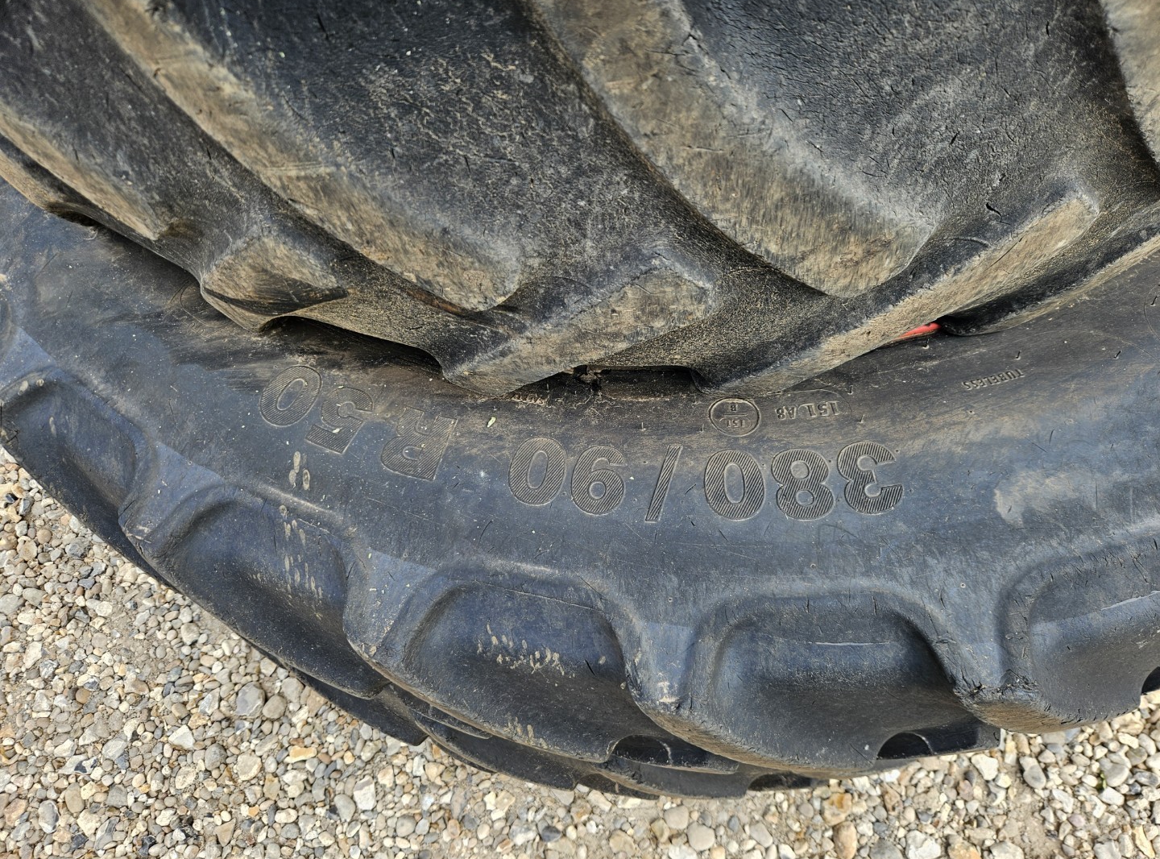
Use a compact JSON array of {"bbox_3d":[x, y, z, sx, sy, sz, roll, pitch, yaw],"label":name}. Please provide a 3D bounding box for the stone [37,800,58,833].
[{"bbox_3d":[-0.849,0.618,1.231,0.026,0.018,0.049,-22,70,-1],"label":"stone"}]

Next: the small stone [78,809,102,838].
[{"bbox_3d":[-0.779,0.622,1.221,0.028,0.020,0.031,-30,70,-4],"label":"small stone"}]

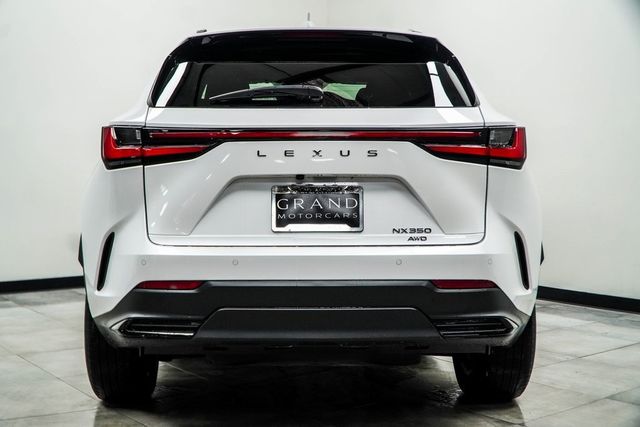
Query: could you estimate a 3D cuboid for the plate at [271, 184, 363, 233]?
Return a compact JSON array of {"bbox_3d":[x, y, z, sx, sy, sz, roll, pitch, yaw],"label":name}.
[{"bbox_3d":[-0.007,-0.015,2.710,0.310,0.160,0.018,0,2,-2],"label":"plate"}]

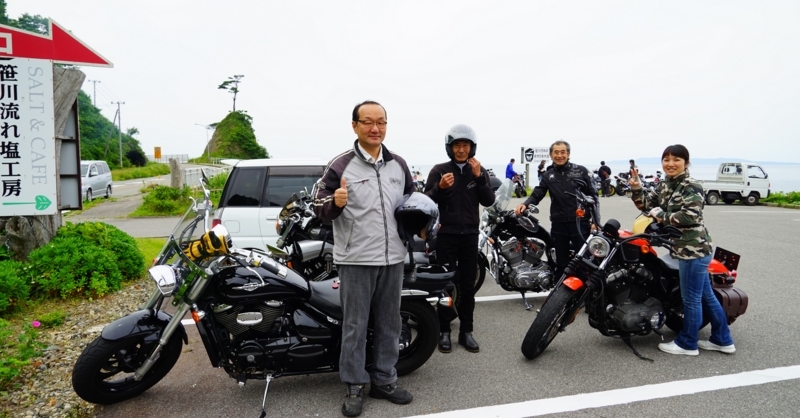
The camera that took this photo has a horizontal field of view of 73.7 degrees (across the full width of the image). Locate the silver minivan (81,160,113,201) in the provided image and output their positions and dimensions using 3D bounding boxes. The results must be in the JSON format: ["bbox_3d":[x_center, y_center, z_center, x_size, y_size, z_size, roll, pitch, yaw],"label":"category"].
[{"bbox_3d":[-15.300,-1.341,25.577,1.700,1.830,4.450,-1,5,-13],"label":"silver minivan"}]

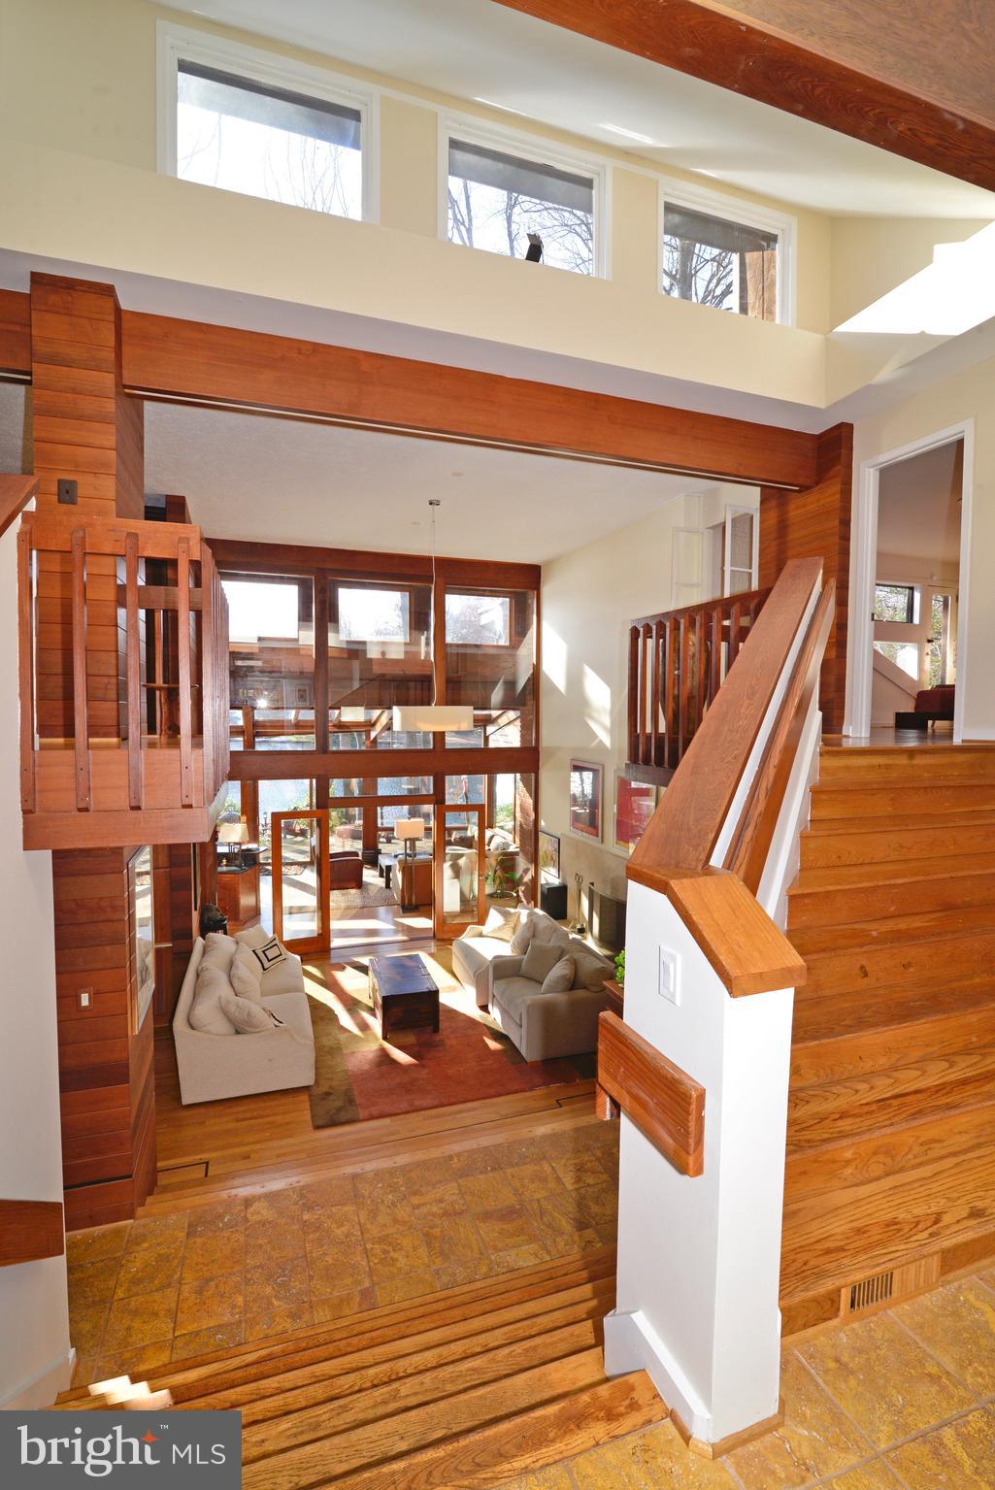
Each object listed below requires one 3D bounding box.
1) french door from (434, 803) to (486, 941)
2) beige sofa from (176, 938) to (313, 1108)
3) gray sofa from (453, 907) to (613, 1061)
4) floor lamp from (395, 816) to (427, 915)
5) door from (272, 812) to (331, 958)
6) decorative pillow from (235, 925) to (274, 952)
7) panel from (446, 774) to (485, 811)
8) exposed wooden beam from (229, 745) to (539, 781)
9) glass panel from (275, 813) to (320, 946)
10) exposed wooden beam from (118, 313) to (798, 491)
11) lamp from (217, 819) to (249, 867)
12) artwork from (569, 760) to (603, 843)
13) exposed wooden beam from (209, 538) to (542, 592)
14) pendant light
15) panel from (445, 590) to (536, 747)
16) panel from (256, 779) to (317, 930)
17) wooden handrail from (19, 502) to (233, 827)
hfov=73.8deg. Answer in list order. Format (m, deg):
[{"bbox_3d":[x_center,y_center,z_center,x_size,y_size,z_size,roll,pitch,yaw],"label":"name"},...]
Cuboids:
[{"bbox_3d":[-0.531,1.846,9.672,0.755,2.000,0.060,0,4,-15],"label":"french door"},{"bbox_3d":[-2.561,2.603,6.829,1.120,0.820,2.180,-1,4,-19],"label":"beige sofa"},{"bbox_3d":[0.304,2.583,7.611,1.060,0.810,2.350,-1,4,-19],"label":"gray sofa"},{"bbox_3d":[-1.511,2.053,11.470,0.450,1.597,0.280,-1,3,-19],"label":"floor lamp"},{"bbox_3d":[-2.639,1.875,8.947,0.745,2.000,0.060,-1,4,-22],"label":"door"},{"bbox_3d":[-2.742,2.301,7.534,0.160,0.430,0.470,-36,-13,22],"label":"decorative pillow"},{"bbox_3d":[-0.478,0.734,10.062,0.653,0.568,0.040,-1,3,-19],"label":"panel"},{"bbox_3d":[-1.583,0.256,9.350,4.580,0.395,0.170,-1,4,-19],"label":"exposed wooden beam"},{"bbox_3d":[-2.757,1.886,9.254,0.538,1.733,0.040,-1,3,-19],"label":"glass panel"},{"bbox_3d":[0.203,-2.373,4.838,5.180,0.430,0.200,-1,4,-19],"label":"exposed wooden beam"},{"bbox_3d":[-4.415,1.633,11.121,0.420,0.769,0.340,1,3,11],"label":"lamp"},{"bbox_3d":[1.171,0.735,8.902,0.040,1.010,1.000,-1,3,-19],"label":"artwork"},{"bbox_3d":[-1.562,-2.447,9.185,4.580,0.400,0.170,-1,4,-19],"label":"exposed wooden beam"},{"bbox_3d":[-0.687,-1.382,7.151,0.784,2.475,0.450,-1,3,-19],"label":"pendant light"},{"bbox_3d":[-0.090,-1.164,10.101,1.457,2.419,0.040,-1,3,-19],"label":"panel"},{"bbox_3d":[-2.928,1.622,9.267,0.783,2.308,0.040,-1,3,-19],"label":"panel"},{"bbox_3d":[-1.790,-0.321,3.466,0.645,1.240,1.700,-1,4,-19],"label":"wooden handrail"}]

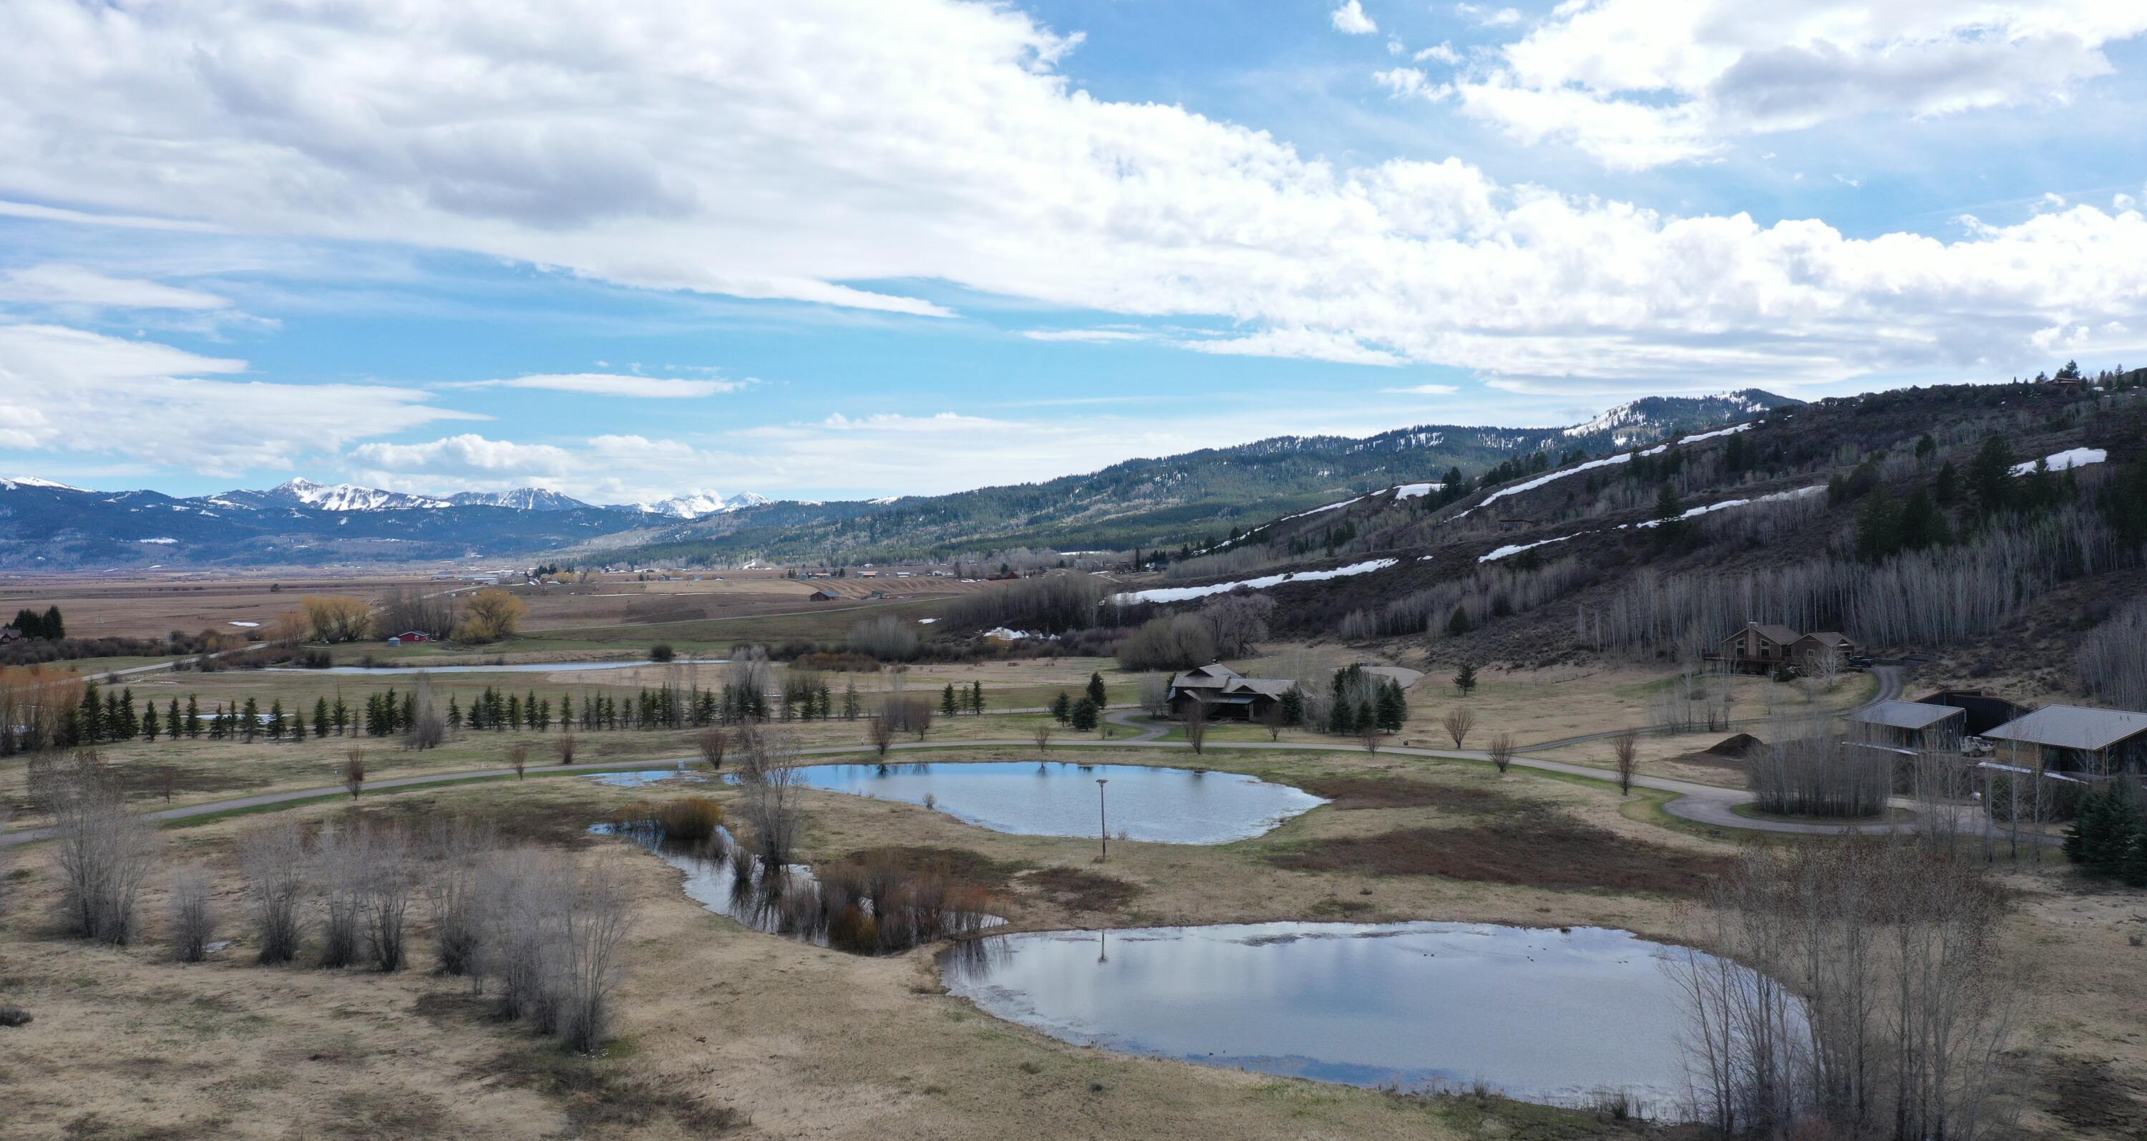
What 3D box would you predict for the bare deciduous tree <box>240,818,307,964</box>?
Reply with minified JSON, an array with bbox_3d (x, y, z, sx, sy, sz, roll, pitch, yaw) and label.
[{"bbox_3d":[-48.344,19.437,101.000,4.058,8.830,4.058,0,0,0],"label":"bare deciduous tree"}]

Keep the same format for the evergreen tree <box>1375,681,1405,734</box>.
[{"bbox_3d":[44.687,19.092,236.000,4.267,7.352,4.267,0,0,0],"label":"evergreen tree"}]

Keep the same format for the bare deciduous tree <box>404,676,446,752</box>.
[{"bbox_3d":[-86.550,18.950,223.160,5.440,10.090,5.330,0,0,0],"label":"bare deciduous tree"}]

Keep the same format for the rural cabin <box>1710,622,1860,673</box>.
[{"bbox_3d":[133.000,14.400,312.000,21.000,9.200,14.000,0,0,43],"label":"rural cabin"}]

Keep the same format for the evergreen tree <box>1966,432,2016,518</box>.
[{"bbox_3d":[203.305,-21.194,370.000,10.779,18.591,10.779,0,0,0],"label":"evergreen tree"}]

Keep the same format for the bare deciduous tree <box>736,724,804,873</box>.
[{"bbox_3d":[-24.460,18.430,134.860,5.260,11.920,5.150,0,0,0],"label":"bare deciduous tree"}]

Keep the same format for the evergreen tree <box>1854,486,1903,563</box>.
[{"bbox_3d":[197.730,-10.920,410.000,11.590,19.360,11.350,0,0,0],"label":"evergreen tree"}]

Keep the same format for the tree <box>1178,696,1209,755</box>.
[{"bbox_3d":[15.610,20.200,217.310,3.810,7.640,3.730,0,0,0],"label":"tree"}]

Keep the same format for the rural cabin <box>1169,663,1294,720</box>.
[{"bbox_3d":[25.010,19.020,262.000,18.500,9.080,13.500,0,0,20],"label":"rural cabin"}]

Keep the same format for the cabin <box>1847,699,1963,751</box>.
[{"bbox_3d":[98.400,18.250,197.300,6.500,4.700,11.400,0,0,-14],"label":"cabin"}]

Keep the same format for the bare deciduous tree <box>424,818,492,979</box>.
[{"bbox_3d":[-36.129,19.253,98.000,4.036,9.356,4.036,0,0,0],"label":"bare deciduous tree"}]

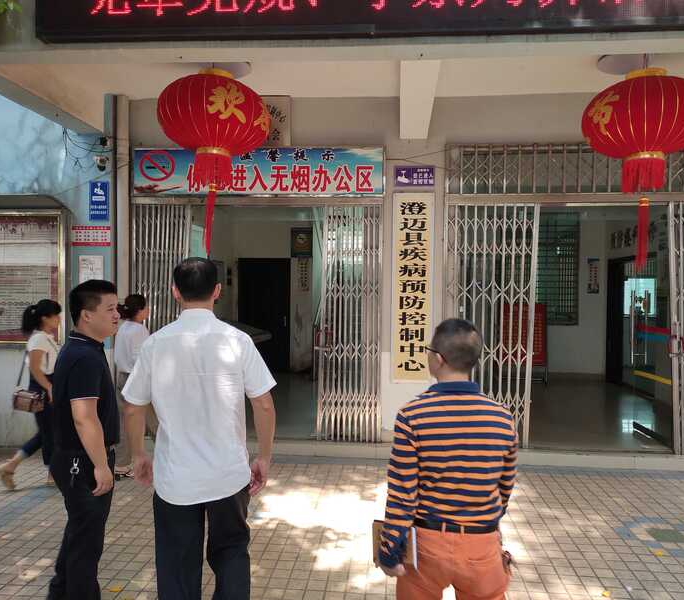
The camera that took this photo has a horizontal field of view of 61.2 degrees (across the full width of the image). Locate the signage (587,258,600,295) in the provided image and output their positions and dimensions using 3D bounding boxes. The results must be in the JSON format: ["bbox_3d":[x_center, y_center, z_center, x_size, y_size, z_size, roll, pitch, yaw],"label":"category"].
[{"bbox_3d":[4.482,-0.419,10.310,0.224,0.623,0.030,1,1,5],"label":"signage"}]

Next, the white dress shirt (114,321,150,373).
[{"bbox_3d":[-1.741,0.405,4.920,0.290,0.470,0.420,0,1,-32],"label":"white dress shirt"}]

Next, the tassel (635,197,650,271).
[{"bbox_3d":[2.046,-0.446,3.930,0.095,0.510,0.085,0,1,5],"label":"tassel"}]

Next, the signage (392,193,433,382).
[{"bbox_3d":[0.716,-0.122,5.839,0.410,1.898,0.040,1,1,5],"label":"signage"}]

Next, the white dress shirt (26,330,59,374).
[{"bbox_3d":[-2.467,0.436,4.800,0.250,0.380,0.370,1,1,0],"label":"white dress shirt"}]

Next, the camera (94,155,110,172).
[{"bbox_3d":[-2.346,-1.337,5.660,0.130,0.155,0.150,0,1,0],"label":"camera"}]

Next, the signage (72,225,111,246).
[{"bbox_3d":[-2.507,-0.636,5.793,0.396,0.200,0.020,1,1,5],"label":"signage"}]

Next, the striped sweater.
[{"bbox_3d":[0.358,0.588,1.980,0.460,0.620,0.280,1,1,-5],"label":"striped sweater"}]

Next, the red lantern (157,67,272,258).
[{"bbox_3d":[-1.012,-1.091,4.550,0.860,1.460,0.860,1,1,5],"label":"red lantern"}]

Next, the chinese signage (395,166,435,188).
[{"bbox_3d":[0.715,-1.209,5.670,0.392,0.212,0.020,0,1,5],"label":"chinese signage"}]

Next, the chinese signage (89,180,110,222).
[{"bbox_3d":[-2.424,-0.985,5.780,0.200,0.400,0.020,0,1,5],"label":"chinese signage"}]

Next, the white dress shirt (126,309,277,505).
[{"bbox_3d":[-0.559,0.410,2.300,0.590,0.740,0.310,0,1,-10],"label":"white dress shirt"}]

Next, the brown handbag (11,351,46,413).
[{"bbox_3d":[-2.535,0.660,4.680,0.250,0.480,0.130,1,1,18],"label":"brown handbag"}]

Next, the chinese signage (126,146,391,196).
[{"bbox_3d":[-0.867,-1.302,5.912,2.589,0.487,0.070,1,1,5],"label":"chinese signage"}]

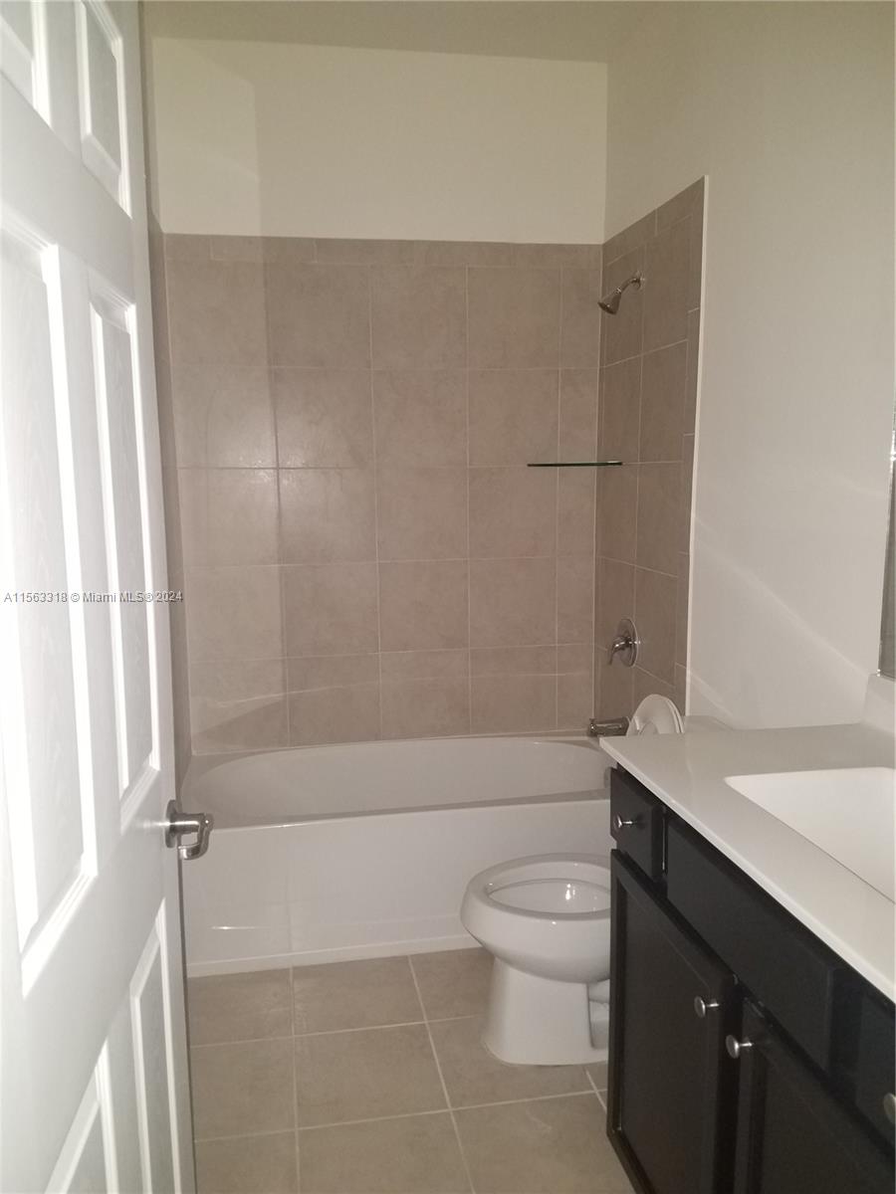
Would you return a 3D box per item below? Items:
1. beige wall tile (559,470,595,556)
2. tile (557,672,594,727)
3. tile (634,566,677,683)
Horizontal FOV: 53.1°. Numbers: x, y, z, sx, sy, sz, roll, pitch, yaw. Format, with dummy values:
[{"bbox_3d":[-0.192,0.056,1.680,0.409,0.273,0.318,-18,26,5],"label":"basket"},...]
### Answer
[{"bbox_3d":[0.480,-0.319,3.313,0.142,0.335,0.009,-2,8,-10],"label":"beige wall tile"},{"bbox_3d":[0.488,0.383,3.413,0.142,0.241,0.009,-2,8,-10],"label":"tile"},{"bbox_3d":[0.651,0.086,2.799,0.010,0.326,0.330,-2,8,-10],"label":"tile"}]

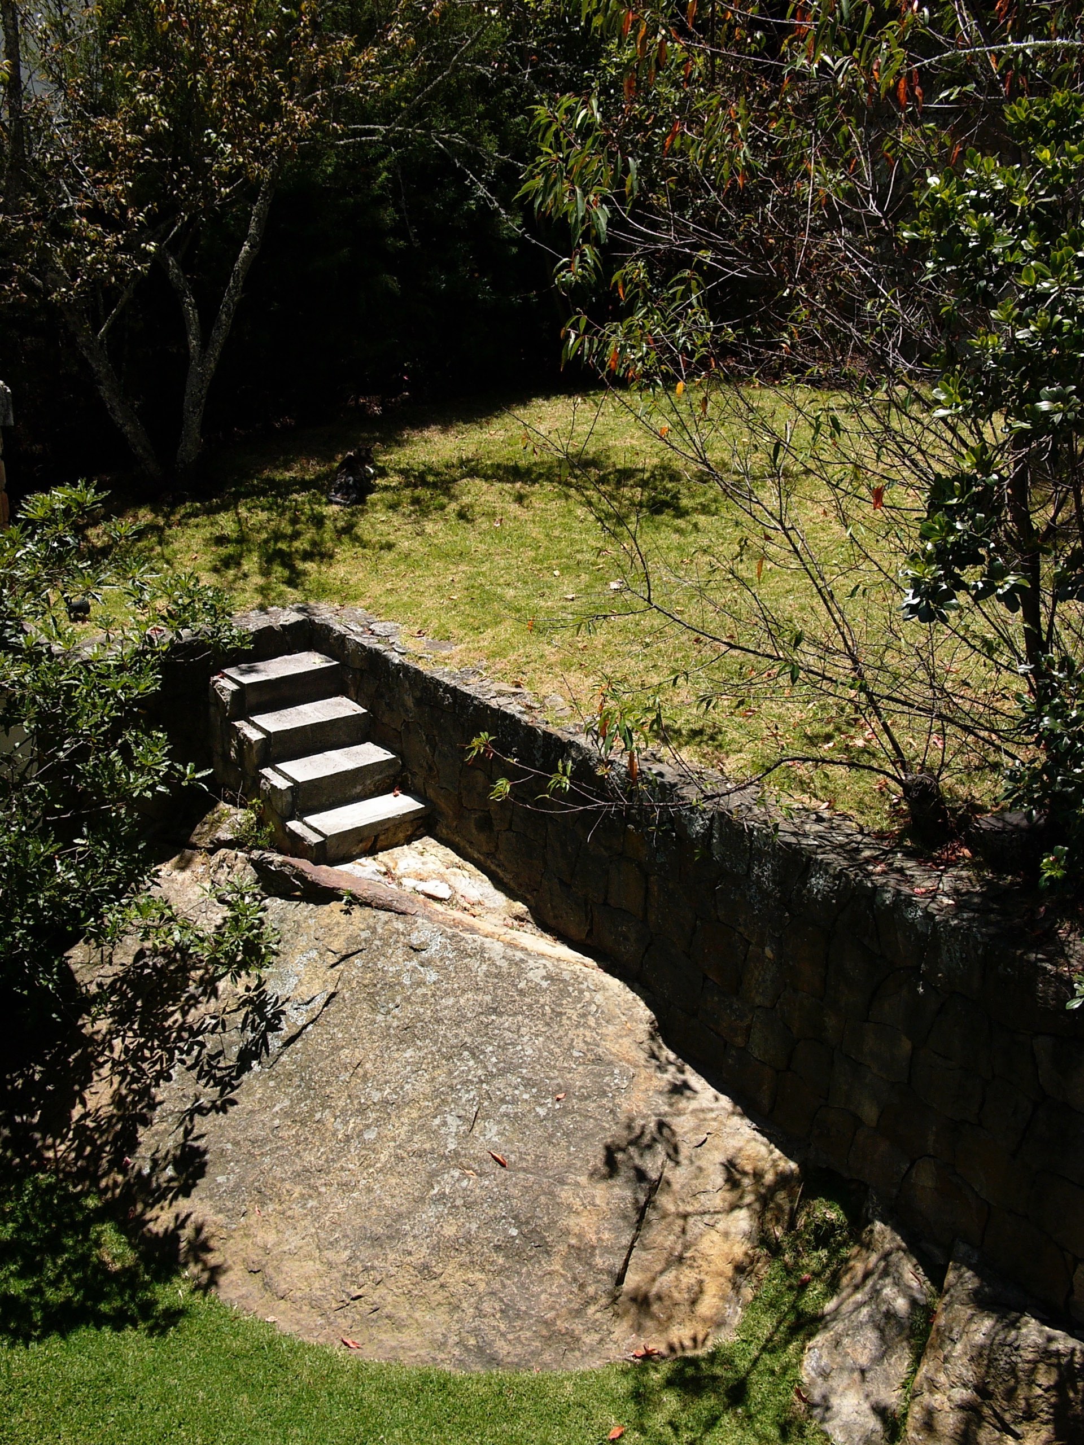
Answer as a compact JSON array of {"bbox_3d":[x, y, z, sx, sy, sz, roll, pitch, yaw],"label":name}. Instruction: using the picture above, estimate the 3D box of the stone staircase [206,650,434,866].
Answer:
[{"bbox_3d":[-1.269,0.190,8.648,0.714,0.788,1.175,-15,25,-34],"label":"stone staircase"}]

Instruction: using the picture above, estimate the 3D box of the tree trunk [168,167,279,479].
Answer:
[{"bbox_3d":[-2.514,-3.194,12.473,0.904,2.437,0.550,-5,21,-12],"label":"tree trunk"}]

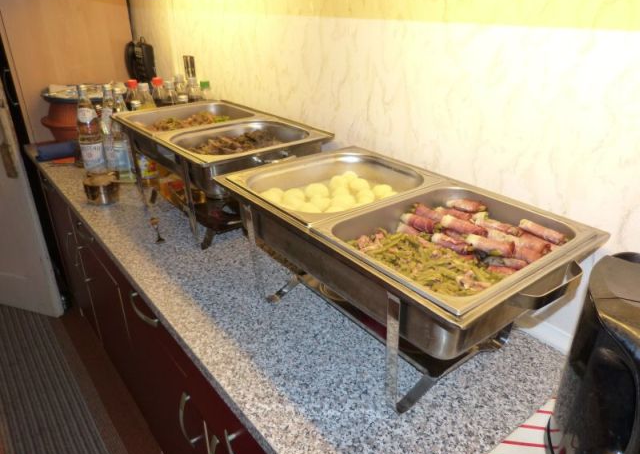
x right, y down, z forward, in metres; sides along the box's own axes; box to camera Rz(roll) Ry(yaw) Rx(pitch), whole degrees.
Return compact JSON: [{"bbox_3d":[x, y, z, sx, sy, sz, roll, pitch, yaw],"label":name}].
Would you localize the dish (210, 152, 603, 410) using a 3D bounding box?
[{"bbox_3d":[0.119,0.069,0.876,0.378,0.270,0.608,-19,32,-34],"label":"dish"}]

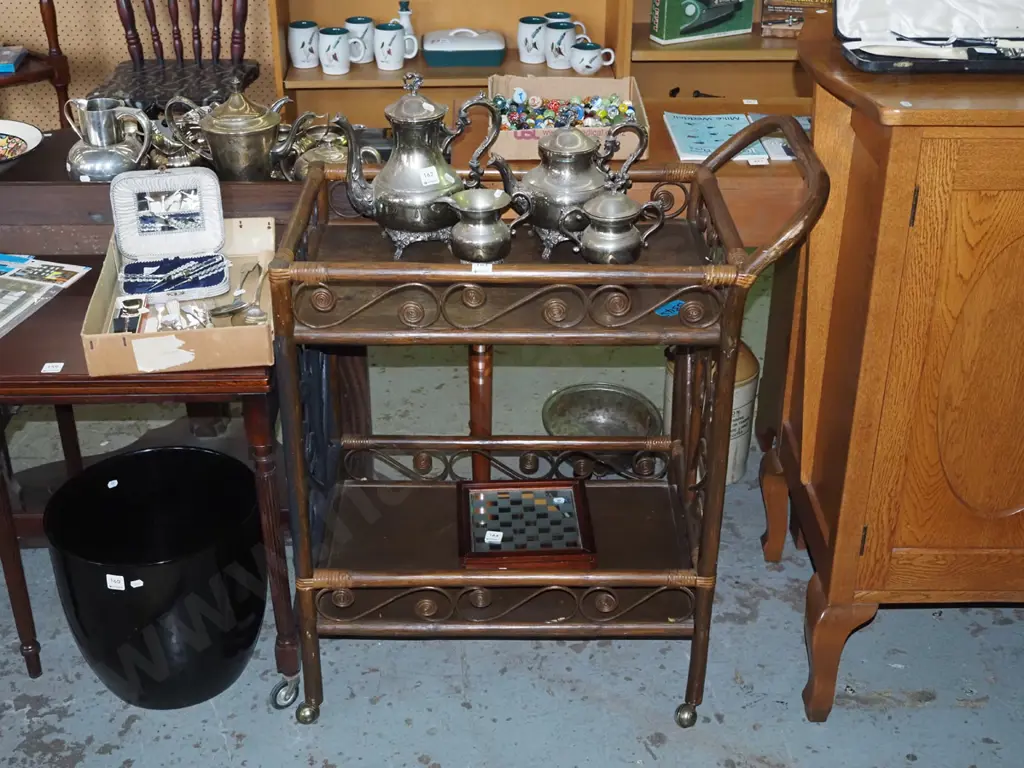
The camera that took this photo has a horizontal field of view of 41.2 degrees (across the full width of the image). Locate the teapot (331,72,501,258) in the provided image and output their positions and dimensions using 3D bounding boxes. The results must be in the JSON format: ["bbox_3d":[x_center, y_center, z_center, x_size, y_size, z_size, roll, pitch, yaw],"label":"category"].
[{"bbox_3d":[-0.150,-0.349,2.139,0.266,0.283,0.146,-5,29,-10],"label":"teapot"}]

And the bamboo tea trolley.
[{"bbox_3d":[0.038,0.053,2.176,0.742,0.890,0.469,1,26,0],"label":"bamboo tea trolley"}]

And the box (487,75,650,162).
[{"bbox_3d":[0.105,-0.522,2.661,0.297,0.063,0.315,0,29,-1],"label":"box"}]

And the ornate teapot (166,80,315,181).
[{"bbox_3d":[-0.490,-0.467,2.468,0.274,0.168,0.145,4,29,8],"label":"ornate teapot"}]

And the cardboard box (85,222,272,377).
[{"bbox_3d":[-0.531,-0.156,2.251,0.273,0.070,0.447,-3,29,-7],"label":"cardboard box"}]

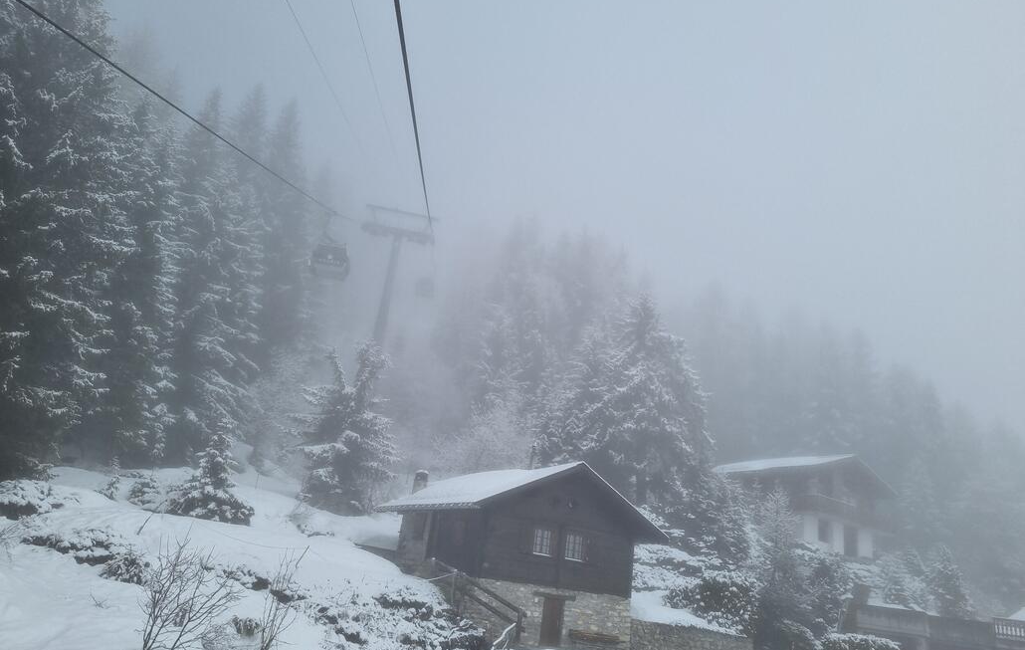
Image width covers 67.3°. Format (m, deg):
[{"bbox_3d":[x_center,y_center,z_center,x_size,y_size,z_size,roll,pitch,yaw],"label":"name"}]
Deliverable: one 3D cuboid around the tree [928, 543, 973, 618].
[{"bbox_3d":[24.176,14.227,42.453,2.600,4.186,2.600,-3,-21,29],"label":"tree"}]

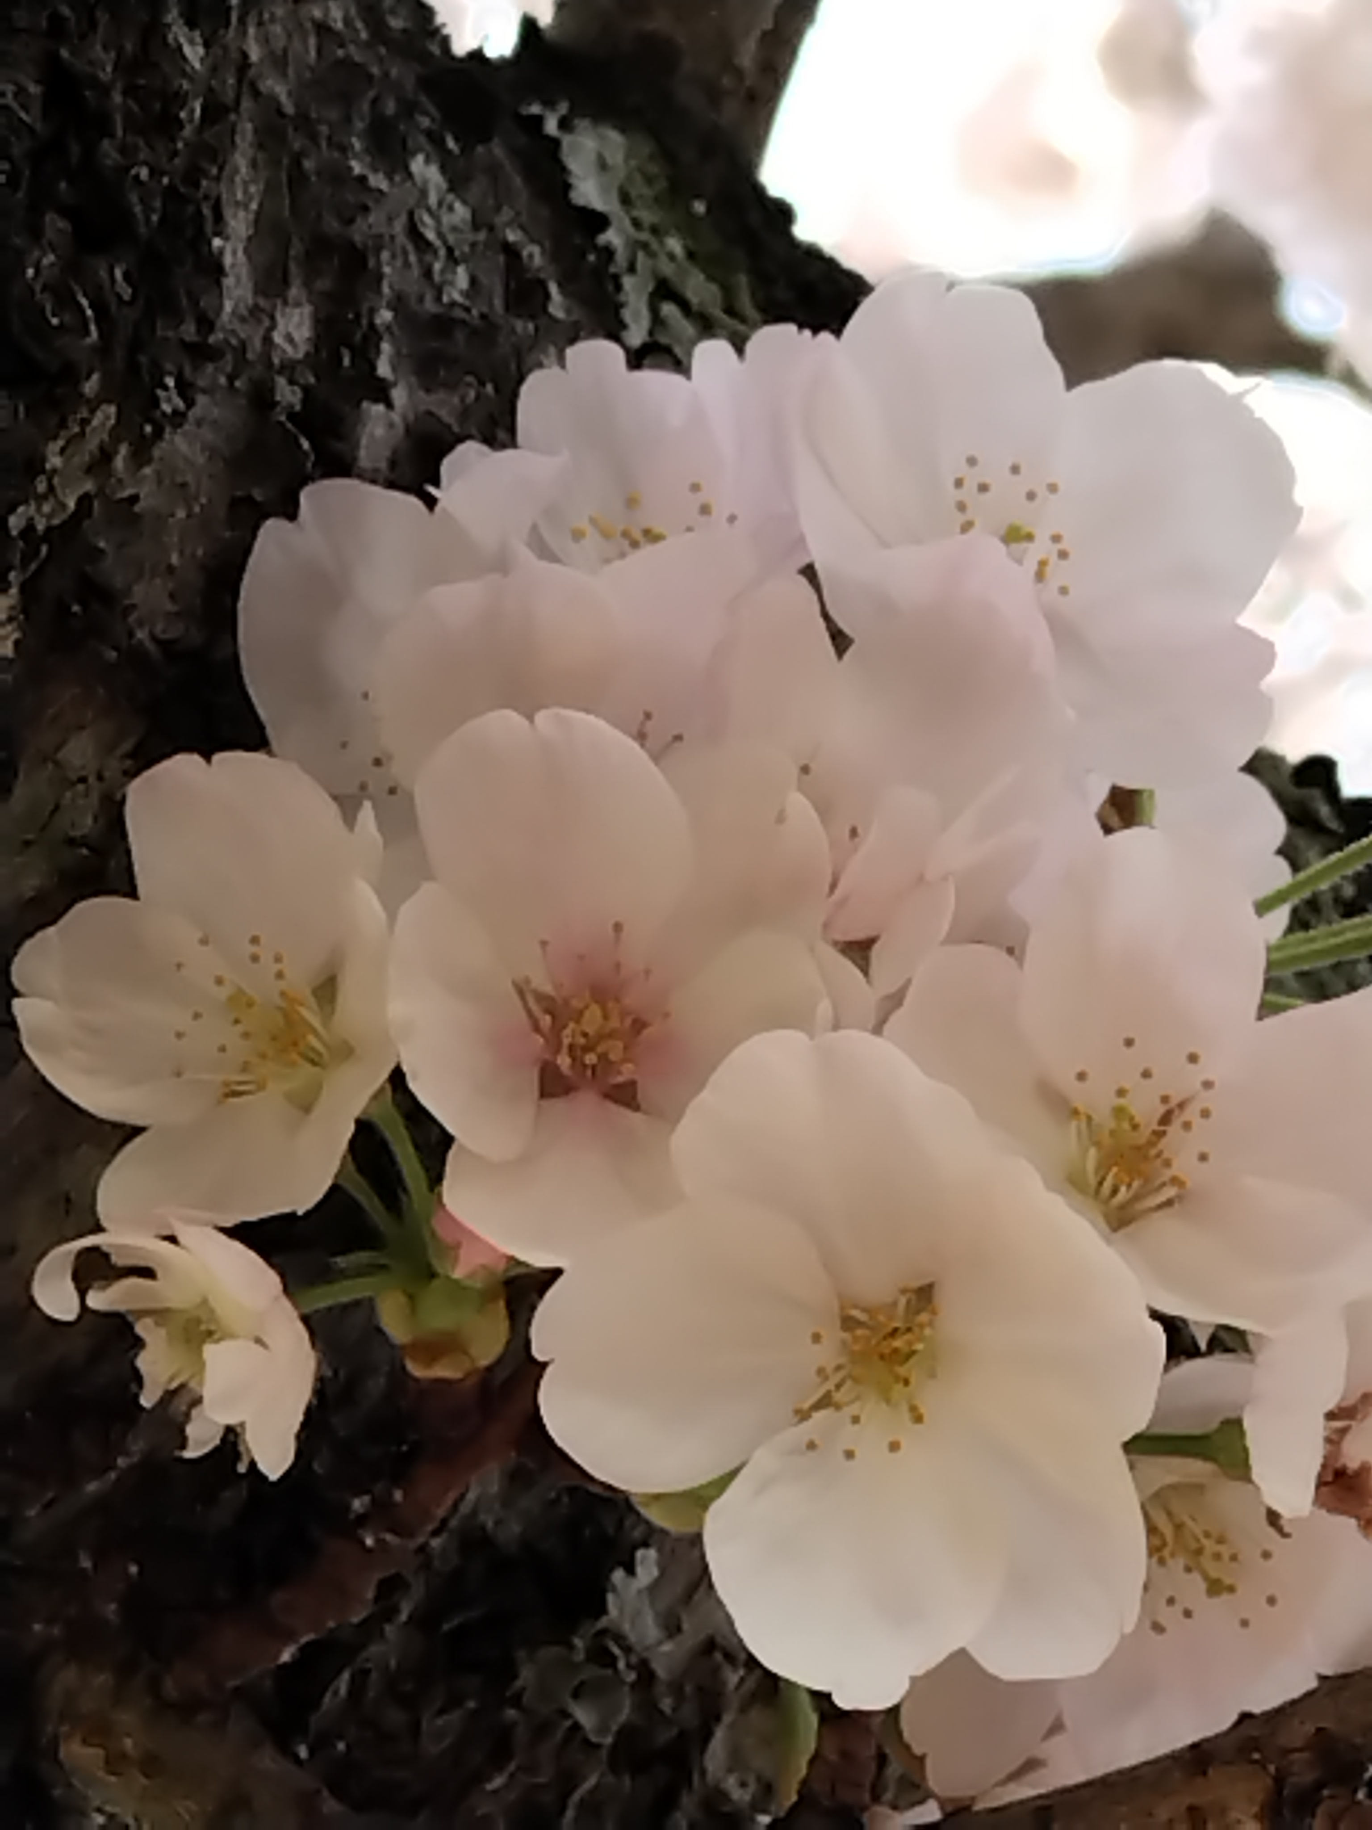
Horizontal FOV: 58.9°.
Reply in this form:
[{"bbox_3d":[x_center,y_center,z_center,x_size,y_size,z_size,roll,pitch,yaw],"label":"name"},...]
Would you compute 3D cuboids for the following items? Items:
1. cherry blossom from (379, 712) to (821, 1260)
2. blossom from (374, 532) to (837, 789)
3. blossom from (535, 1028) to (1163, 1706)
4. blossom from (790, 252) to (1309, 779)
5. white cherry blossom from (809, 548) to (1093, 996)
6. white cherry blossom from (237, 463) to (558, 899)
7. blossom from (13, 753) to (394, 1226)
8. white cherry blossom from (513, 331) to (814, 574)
[{"bbox_3d":[-0.006,0.006,0.096,0.036,0.043,0.018,0,-15,-2],"label":"cherry blossom"},{"bbox_3d":[-0.007,-0.021,0.110,0.041,0.034,0.020,0,-12,0],"label":"blossom"},{"bbox_3d":[0.011,0.030,0.084,0.042,0.043,0.019,-2,-9,15],"label":"blossom"},{"bbox_3d":[0.031,-0.033,0.107,0.042,0.043,0.019,-1,3,9],"label":"blossom"},{"bbox_3d":[0.022,-0.013,0.104,0.029,0.036,0.022,-1,0,9],"label":"white cherry blossom"},{"bbox_3d":[-0.027,-0.022,0.117,0.034,0.041,0.020,-2,-6,15],"label":"white cherry blossom"},{"bbox_3d":[-0.042,0.006,0.107,0.034,0.041,0.020,-2,-9,17],"label":"blossom"},{"bbox_3d":[-0.003,-0.044,0.122,0.032,0.030,0.021,0,-18,0],"label":"white cherry blossom"}]

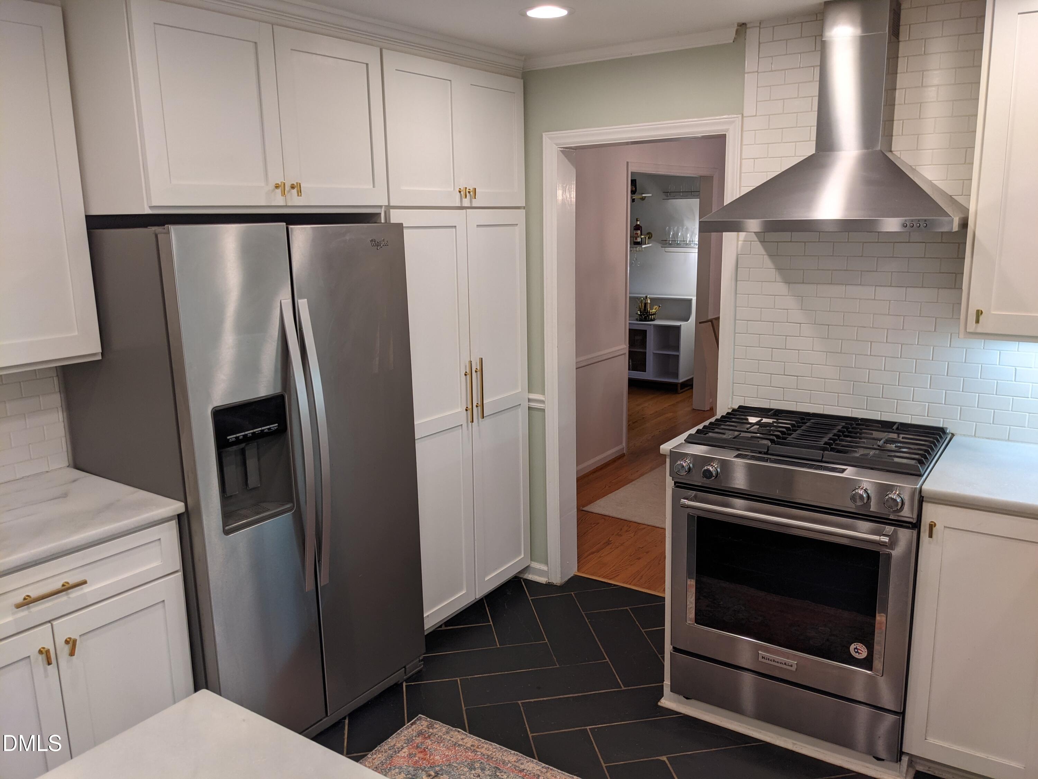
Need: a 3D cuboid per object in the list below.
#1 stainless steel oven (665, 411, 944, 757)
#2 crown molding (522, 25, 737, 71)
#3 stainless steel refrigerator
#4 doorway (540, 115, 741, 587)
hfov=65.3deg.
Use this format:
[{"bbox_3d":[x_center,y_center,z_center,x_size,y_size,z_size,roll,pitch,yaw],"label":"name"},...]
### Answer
[{"bbox_3d":[1.006,0.624,2.848,0.759,0.960,0.720,7,14,34],"label":"stainless steel oven"},{"bbox_3d":[0.400,-1.367,3.258,0.960,0.060,0.050,7,14,34],"label":"crown molding"},{"bbox_3d":[-0.895,0.316,2.821,0.733,1.759,0.905,7,14,34],"label":"stainless steel refrigerator"},{"bbox_3d":[0.534,-0.056,3.576,0.895,2.117,0.180,7,14,34],"label":"doorway"}]

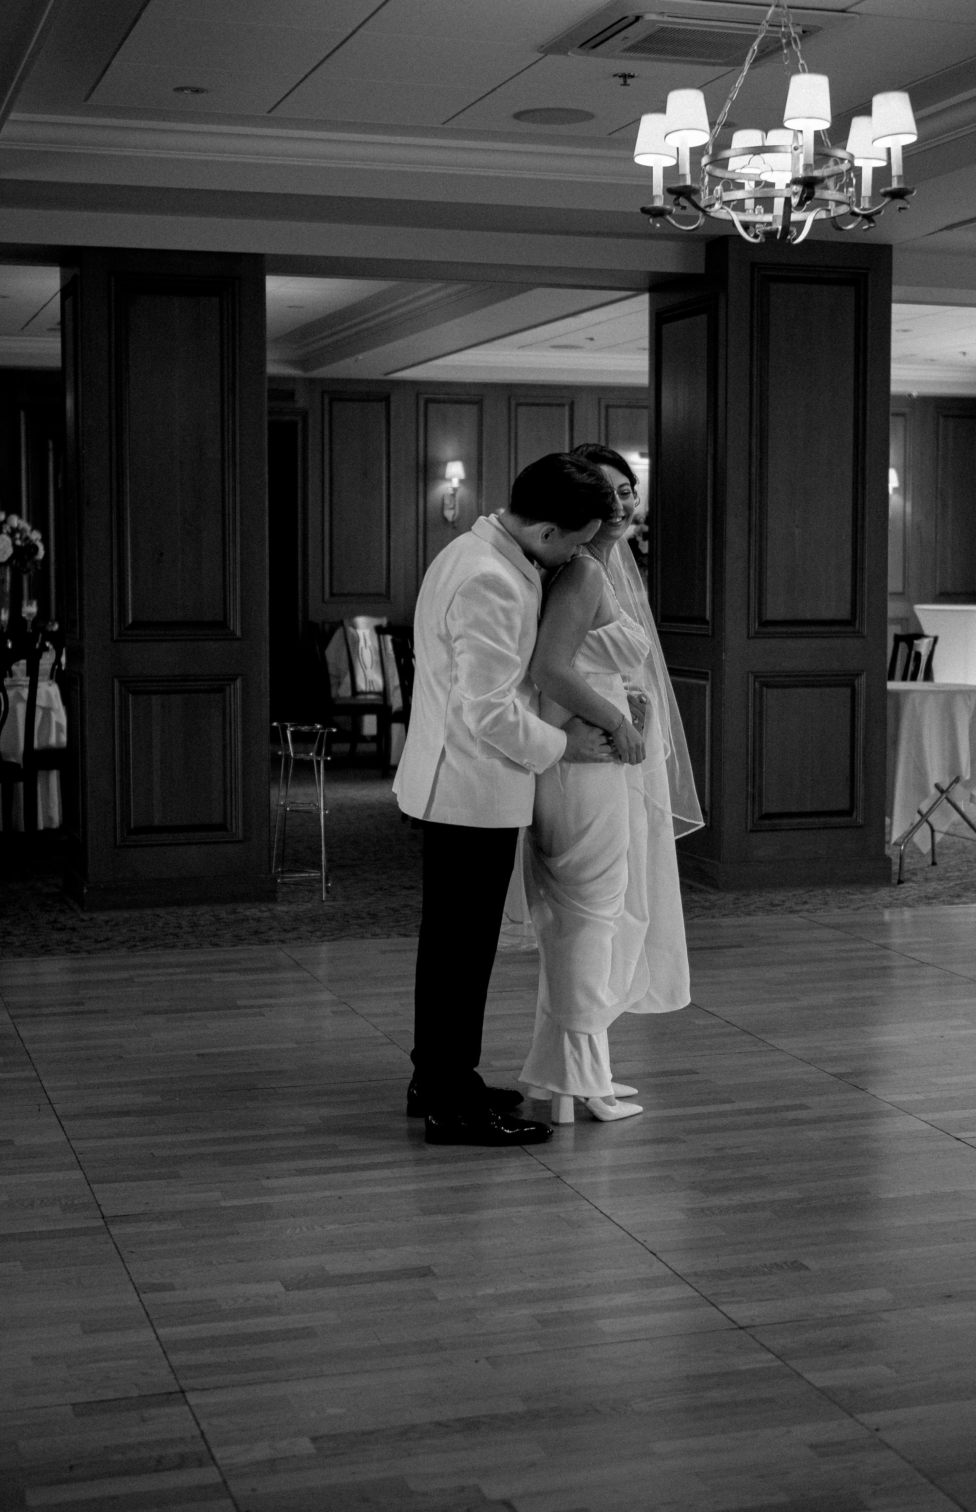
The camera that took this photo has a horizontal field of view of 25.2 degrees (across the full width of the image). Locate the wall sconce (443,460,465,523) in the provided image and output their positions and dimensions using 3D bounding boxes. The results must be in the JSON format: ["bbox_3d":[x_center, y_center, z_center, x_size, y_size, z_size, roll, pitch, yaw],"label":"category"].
[{"bbox_3d":[-0.256,-1.938,16.055,0.170,0.455,0.220,-2,6,-17],"label":"wall sconce"}]

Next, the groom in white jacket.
[{"bbox_3d":[0.050,0.088,5.330,0.574,1.641,0.500,-2,6,-23],"label":"groom in white jacket"}]

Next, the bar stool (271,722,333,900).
[{"bbox_3d":[-0.747,0.229,8.894,0.260,0.700,0.260,0,5,-5],"label":"bar stool"}]

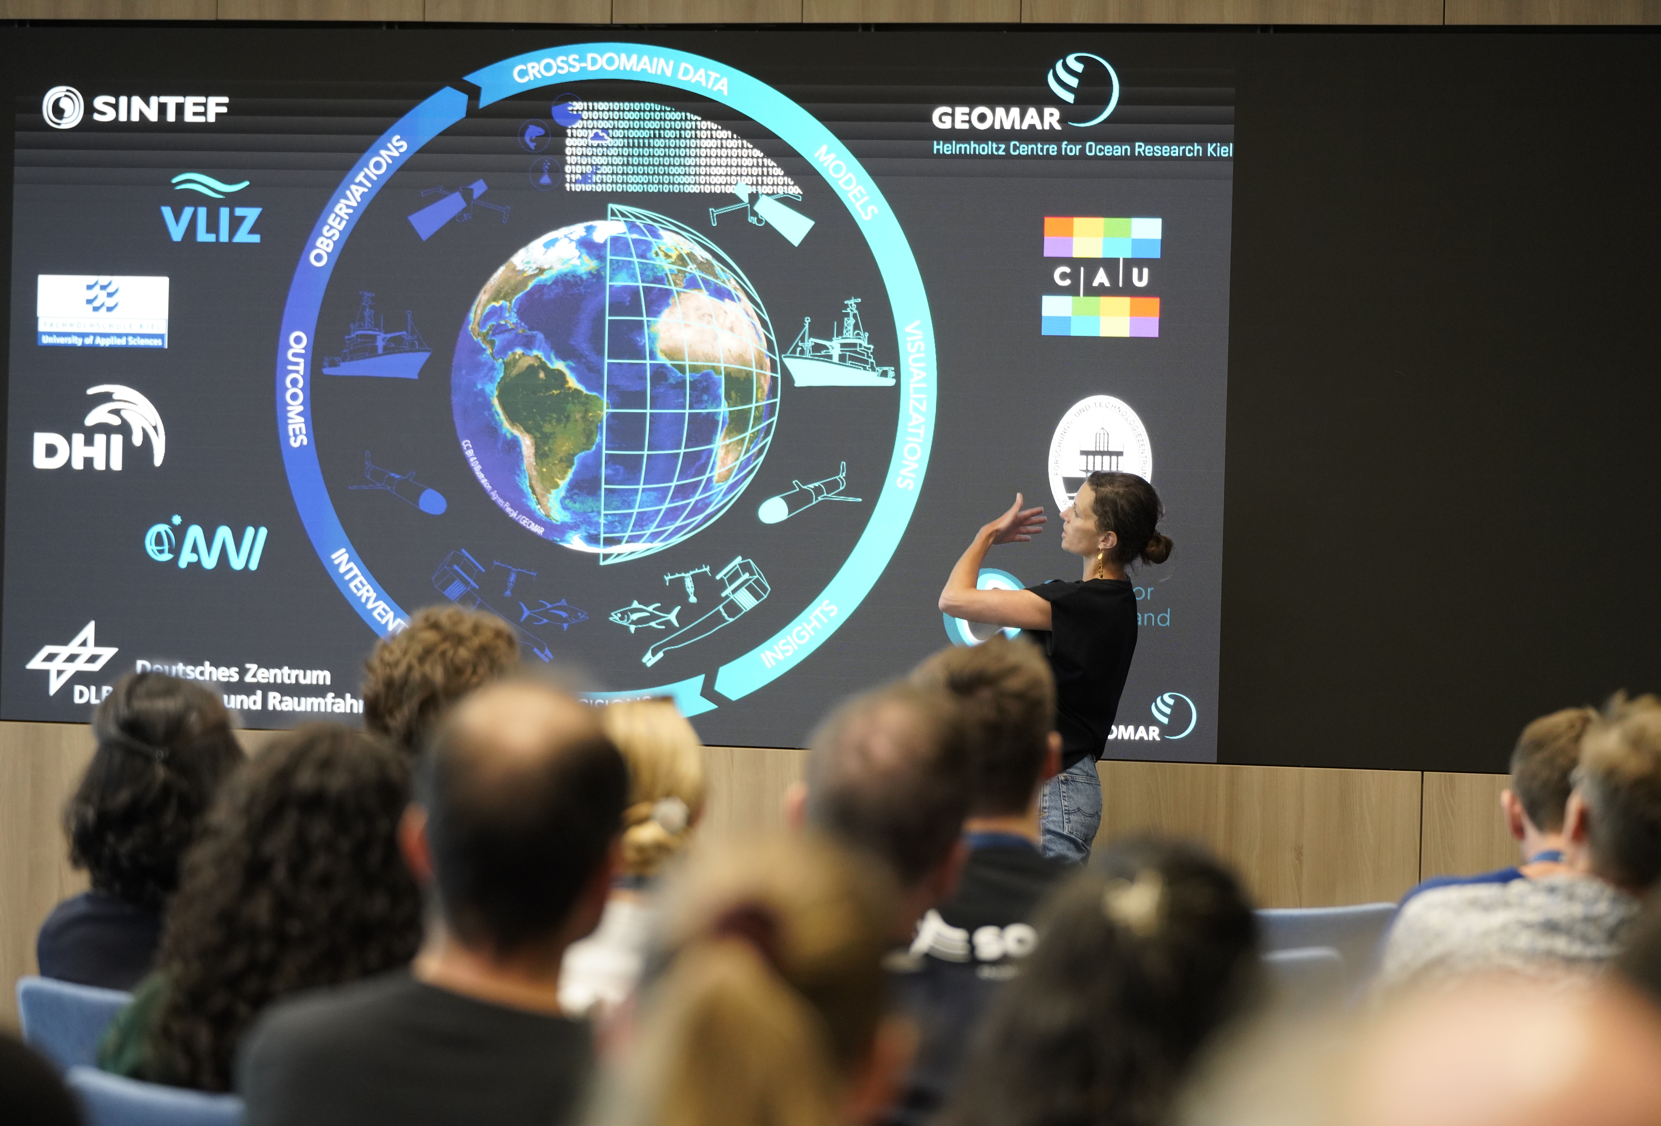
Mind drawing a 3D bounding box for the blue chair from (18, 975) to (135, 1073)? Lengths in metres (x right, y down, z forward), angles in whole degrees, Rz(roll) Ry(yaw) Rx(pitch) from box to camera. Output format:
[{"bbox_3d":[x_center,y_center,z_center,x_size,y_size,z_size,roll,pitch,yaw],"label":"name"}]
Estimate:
[{"bbox_3d":[-0.906,1.034,7.560,0.520,0.830,0.540,2,0,14],"label":"blue chair"}]

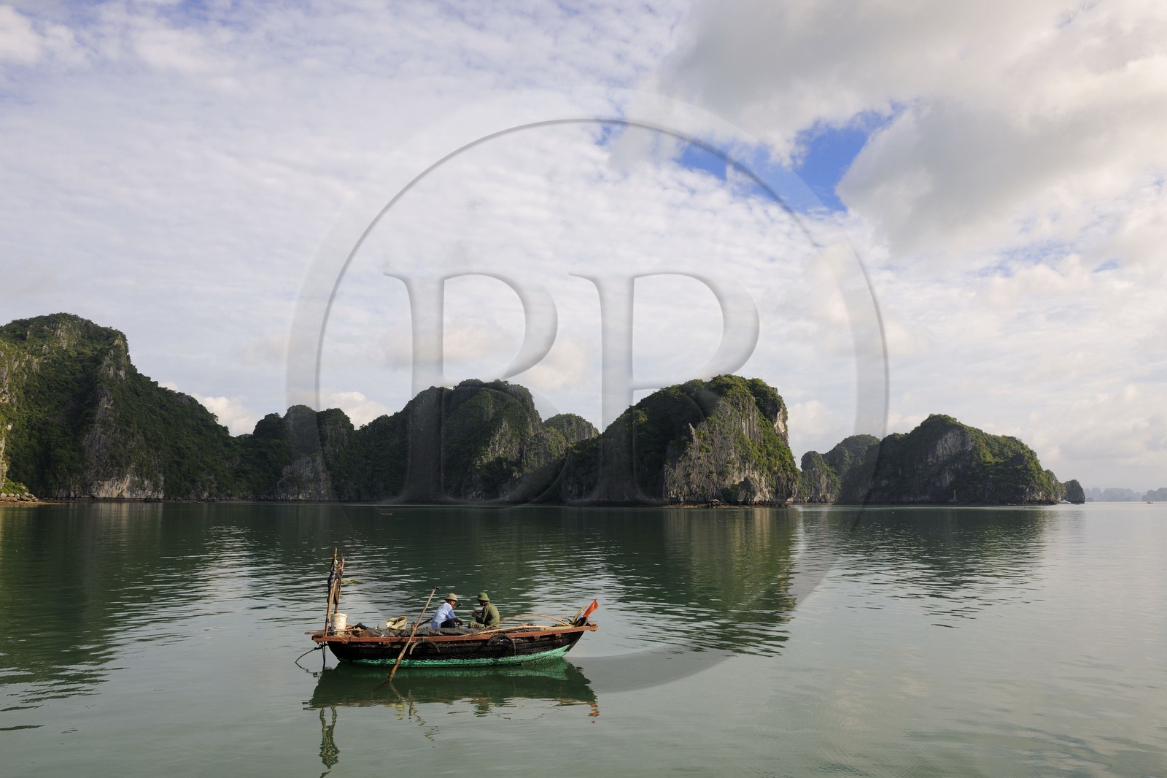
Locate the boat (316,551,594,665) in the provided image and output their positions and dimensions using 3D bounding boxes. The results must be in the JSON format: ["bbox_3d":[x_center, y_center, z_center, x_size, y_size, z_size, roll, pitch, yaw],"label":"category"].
[{"bbox_3d":[-2.865,4.955,17.776,6.424,2.557,1.850,1,-8,-6],"label":"boat"}]

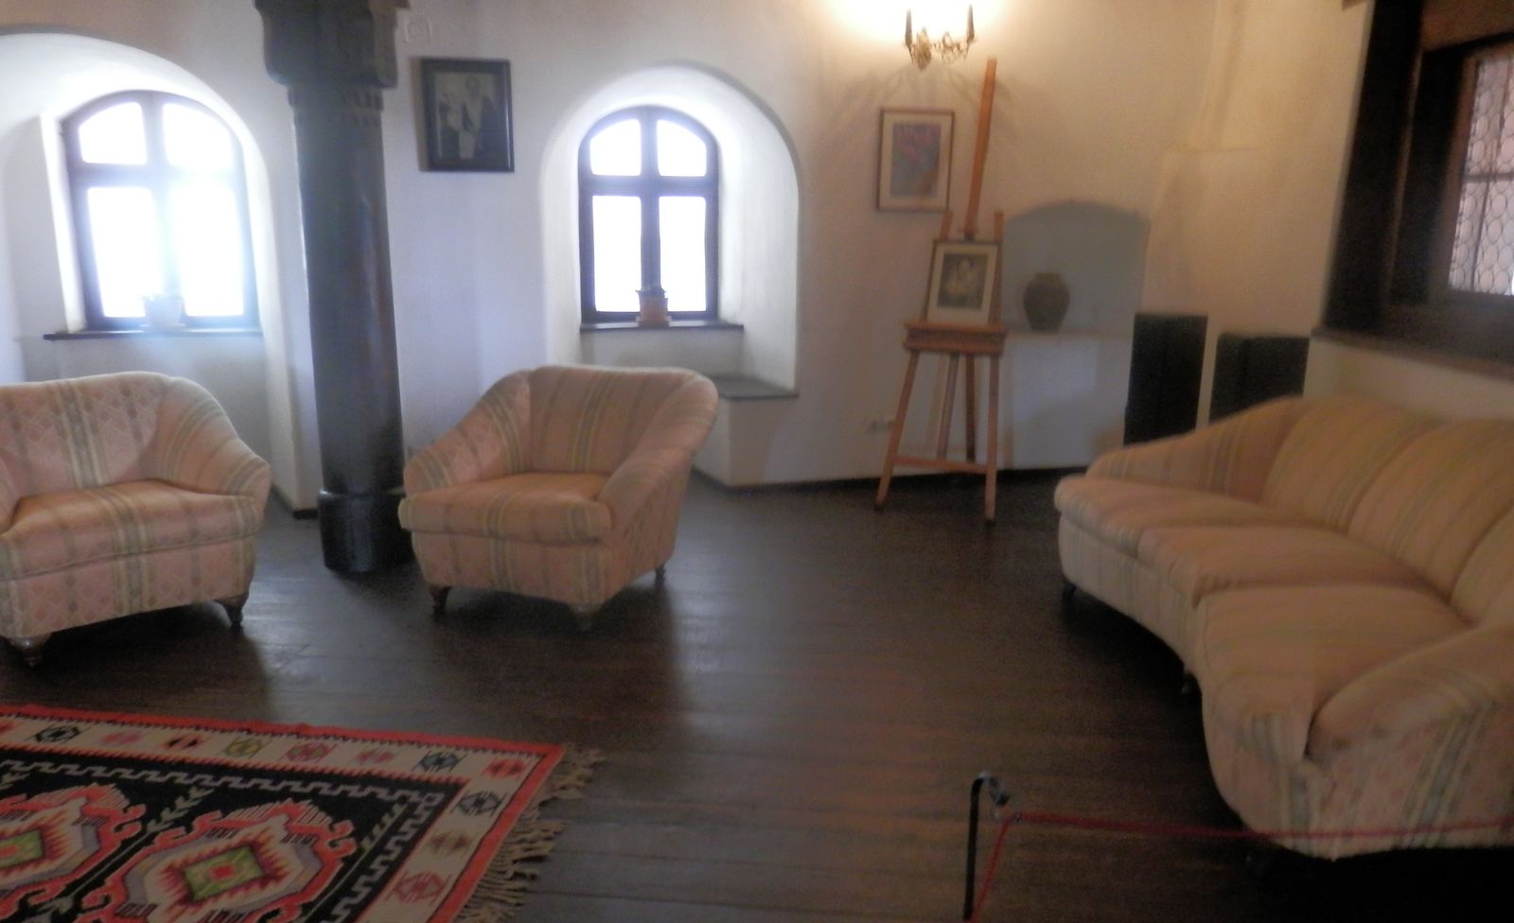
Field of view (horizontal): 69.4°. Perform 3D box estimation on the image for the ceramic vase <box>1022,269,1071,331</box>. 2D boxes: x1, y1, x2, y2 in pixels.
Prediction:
[{"bbox_3d":[1.673,-0.928,6.319,0.277,0.334,0.277,1,13,0],"label":"ceramic vase"}]

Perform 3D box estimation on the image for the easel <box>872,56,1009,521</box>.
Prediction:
[{"bbox_3d":[0.998,-0.833,5.291,0.594,2.161,0.604,7,15,27],"label":"easel"}]

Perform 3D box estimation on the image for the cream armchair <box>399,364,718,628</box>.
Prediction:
[{"bbox_3d":[-0.747,0.102,4.181,0.866,0.808,0.925,5,14,18],"label":"cream armchair"}]

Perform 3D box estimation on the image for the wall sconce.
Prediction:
[{"bbox_3d":[0.873,-2.091,5.400,0.362,0.275,0.234,-3,14,-14],"label":"wall sconce"}]

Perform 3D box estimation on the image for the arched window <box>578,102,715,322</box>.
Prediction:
[{"bbox_3d":[-0.635,-1.453,6.489,0.826,1.253,0.097,-2,13,-12],"label":"arched window"}]

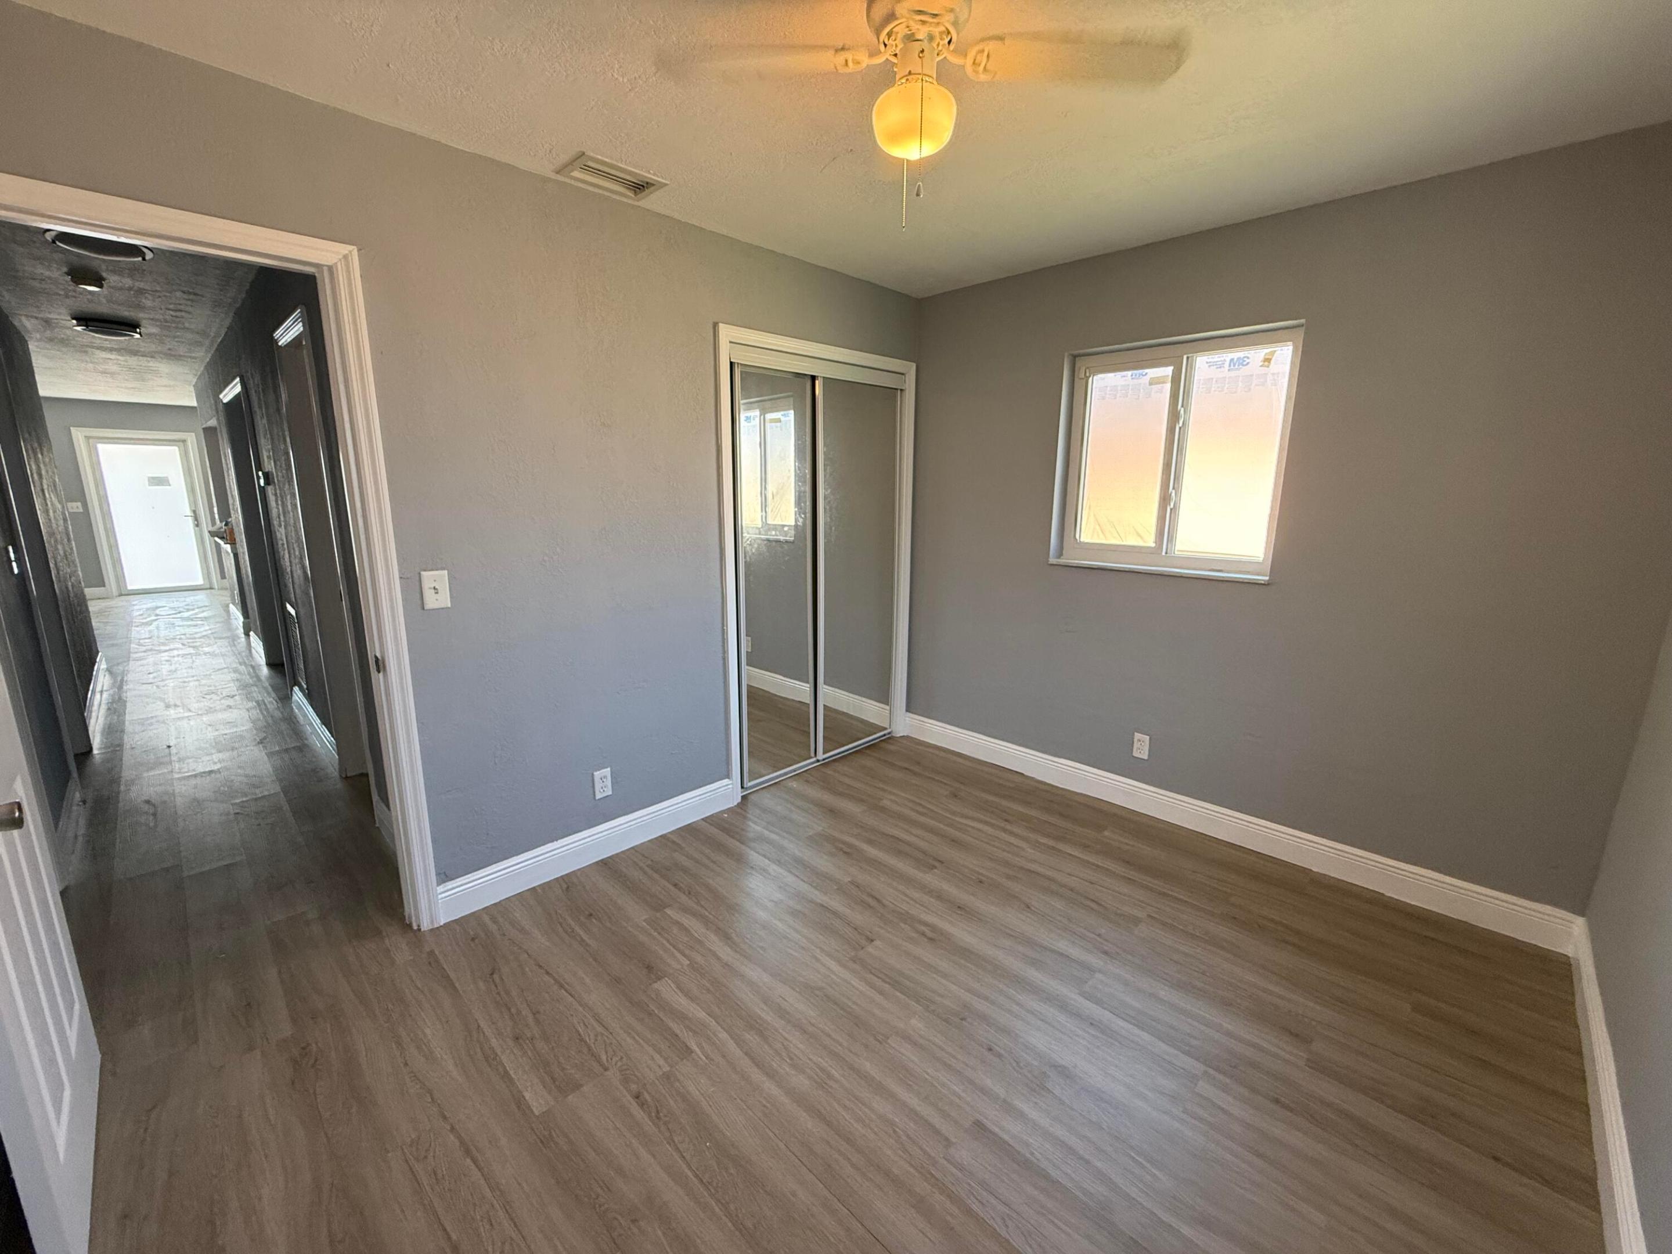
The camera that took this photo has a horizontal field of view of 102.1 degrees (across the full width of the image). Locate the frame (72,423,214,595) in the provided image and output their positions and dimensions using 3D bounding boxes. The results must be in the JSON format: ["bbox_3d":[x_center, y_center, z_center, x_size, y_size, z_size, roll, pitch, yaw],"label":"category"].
[{"bbox_3d":[-9.087,-1.498,8.964,0.130,2.125,1.090,12,16,43],"label":"frame"}]

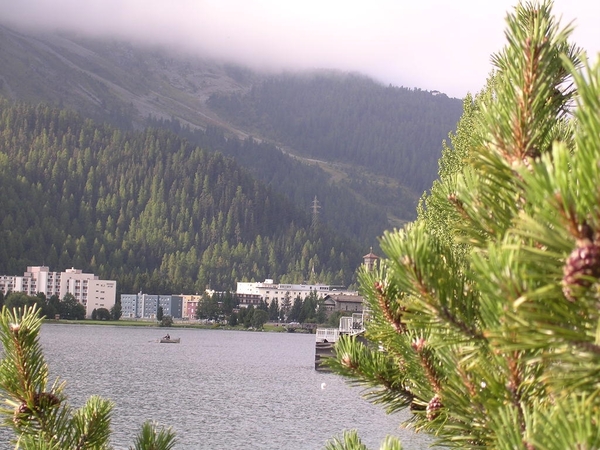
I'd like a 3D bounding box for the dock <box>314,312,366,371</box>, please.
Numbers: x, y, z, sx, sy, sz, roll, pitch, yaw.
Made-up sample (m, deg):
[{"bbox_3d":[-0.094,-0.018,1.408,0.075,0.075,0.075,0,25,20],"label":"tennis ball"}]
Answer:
[{"bbox_3d":[3.594,9.410,161.000,4.800,4.700,5.000,1,-3,6],"label":"dock"}]

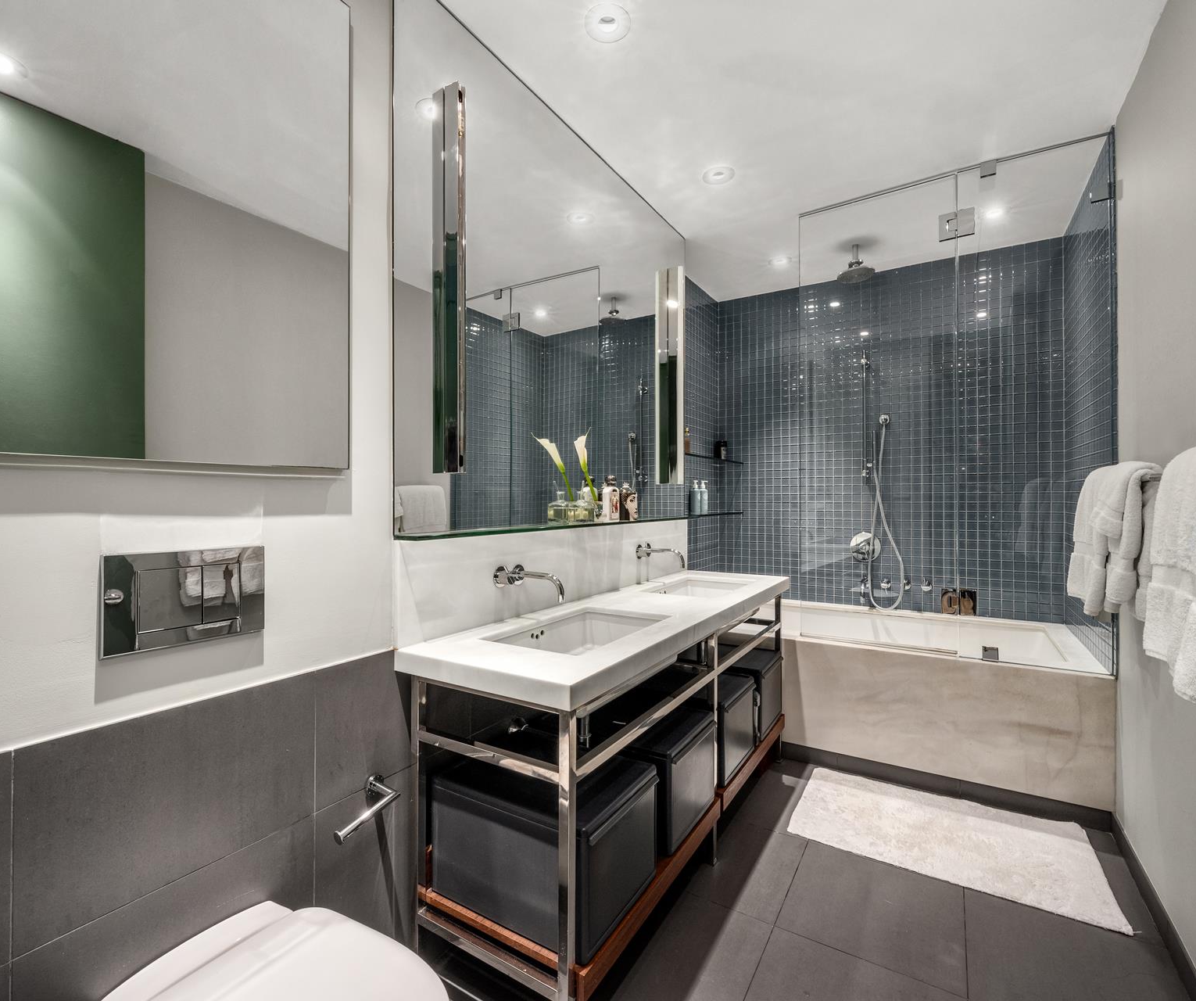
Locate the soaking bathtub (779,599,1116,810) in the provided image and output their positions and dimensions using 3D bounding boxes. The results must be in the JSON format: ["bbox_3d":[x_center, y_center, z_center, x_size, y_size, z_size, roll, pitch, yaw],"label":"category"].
[{"bbox_3d":[1.312,0.865,2.943,1.787,0.498,1.021,0,0,31],"label":"soaking bathtub"}]

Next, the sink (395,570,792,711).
[{"bbox_3d":[0.200,0.382,2.018,0.503,0.049,1.790,0,0,31],"label":"sink"}]

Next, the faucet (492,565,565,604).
[{"bbox_3d":[-0.189,0.245,1.703,0.167,0.109,0.155,0,0,31],"label":"faucet"}]

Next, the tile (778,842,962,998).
[{"bbox_3d":[0.797,1.175,1.687,0.455,0.010,0.466,0,0,31],"label":"tile"}]

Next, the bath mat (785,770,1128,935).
[{"bbox_3d":[1.198,1.161,2.066,0.905,0.020,0.572,0,0,31],"label":"bath mat"}]

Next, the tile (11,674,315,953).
[{"bbox_3d":[-0.711,0.498,1.019,0.010,0.289,0.457,0,0,31],"label":"tile"}]

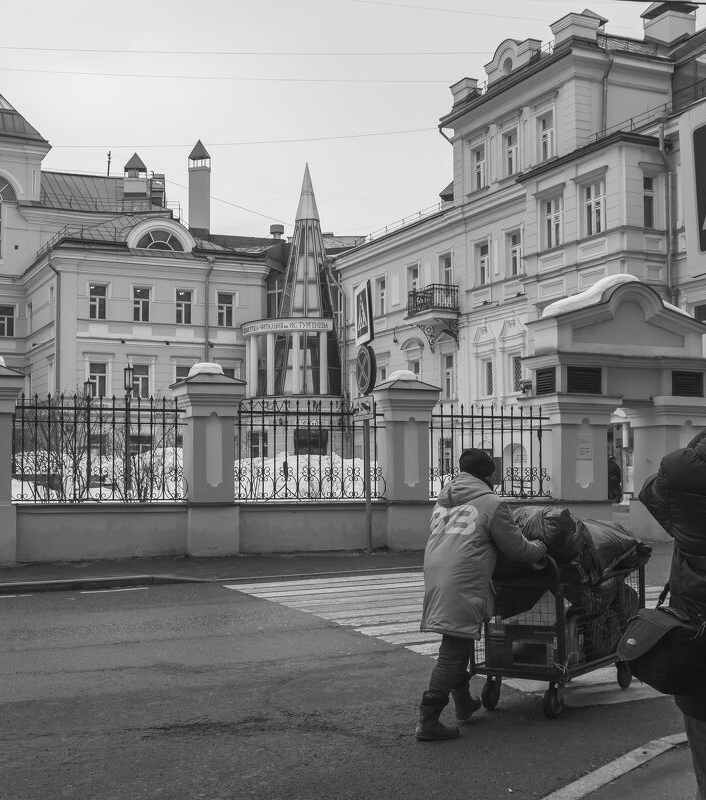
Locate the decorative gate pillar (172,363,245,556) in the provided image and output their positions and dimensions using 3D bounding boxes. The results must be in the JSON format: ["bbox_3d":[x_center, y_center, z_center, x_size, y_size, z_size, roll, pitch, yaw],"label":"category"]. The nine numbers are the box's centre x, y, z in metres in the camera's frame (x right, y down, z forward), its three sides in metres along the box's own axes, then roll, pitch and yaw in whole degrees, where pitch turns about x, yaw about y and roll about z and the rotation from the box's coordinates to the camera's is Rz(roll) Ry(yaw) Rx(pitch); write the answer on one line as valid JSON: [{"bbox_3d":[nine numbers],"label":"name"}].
[{"bbox_3d":[-2.239,0.917,17.100,0.920,2.950,0.920,1,-3,-19],"label":"decorative gate pillar"}]

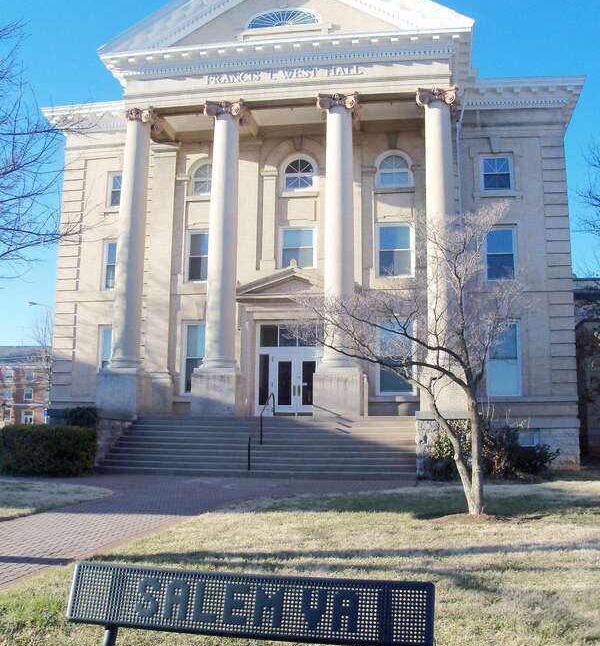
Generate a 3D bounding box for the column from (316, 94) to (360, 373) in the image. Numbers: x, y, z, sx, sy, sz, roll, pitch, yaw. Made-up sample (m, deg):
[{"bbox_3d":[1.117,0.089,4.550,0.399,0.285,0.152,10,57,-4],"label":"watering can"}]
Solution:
[{"bbox_3d":[1.278,-2.919,25.923,1.300,8.948,1.300,-1,-9,9],"label":"column"}]

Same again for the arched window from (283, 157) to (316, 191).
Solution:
[{"bbox_3d":[-0.009,-5.083,27.733,1.200,1.220,0.200,-1,-10,9],"label":"arched window"}]

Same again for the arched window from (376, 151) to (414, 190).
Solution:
[{"bbox_3d":[3.401,-5.490,29.057,1.339,1.443,0.250,-1,-9,9],"label":"arched window"}]

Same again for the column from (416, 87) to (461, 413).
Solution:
[{"bbox_3d":[4.061,-2.047,23.280,1.270,9.570,1.270,-1,-10,9],"label":"column"}]

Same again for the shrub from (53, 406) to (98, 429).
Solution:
[{"bbox_3d":[-7.237,3.581,25.809,1.635,1.827,1.400,-1,-9,9],"label":"shrub"}]

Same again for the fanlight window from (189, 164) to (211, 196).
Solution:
[{"bbox_3d":[-3.198,-5.010,28.237,1.220,1.220,0.200,-1,-10,9],"label":"fanlight window"}]

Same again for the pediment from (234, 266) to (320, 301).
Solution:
[{"bbox_3d":[-0.043,-1.377,28.621,4.334,1.191,0.700,-1,-9,9],"label":"pediment"}]

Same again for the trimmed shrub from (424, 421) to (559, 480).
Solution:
[{"bbox_3d":[5.109,3.429,21.689,3.399,1.459,2.000,-1,-9,9],"label":"trimmed shrub"}]

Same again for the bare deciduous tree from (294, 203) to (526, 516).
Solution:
[{"bbox_3d":[1.851,0.526,13.531,3.818,5.170,3.400,1,-10,0],"label":"bare deciduous tree"}]

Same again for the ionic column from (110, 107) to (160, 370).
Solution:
[{"bbox_3d":[-5.170,-2.514,24.852,1.120,8.310,1.120,-1,-10,9],"label":"ionic column"}]

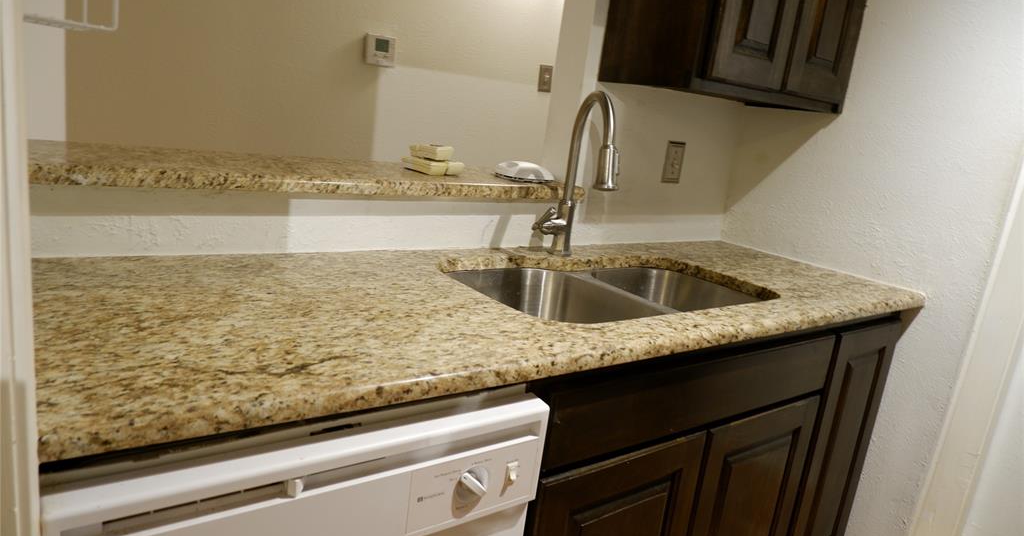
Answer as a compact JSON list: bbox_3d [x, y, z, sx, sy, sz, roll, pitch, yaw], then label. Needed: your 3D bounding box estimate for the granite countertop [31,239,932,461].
[{"bbox_3d":[0.129,0.045,1.311,1.844,0.033,0.633,-3,16,-35],"label":"granite countertop"}]

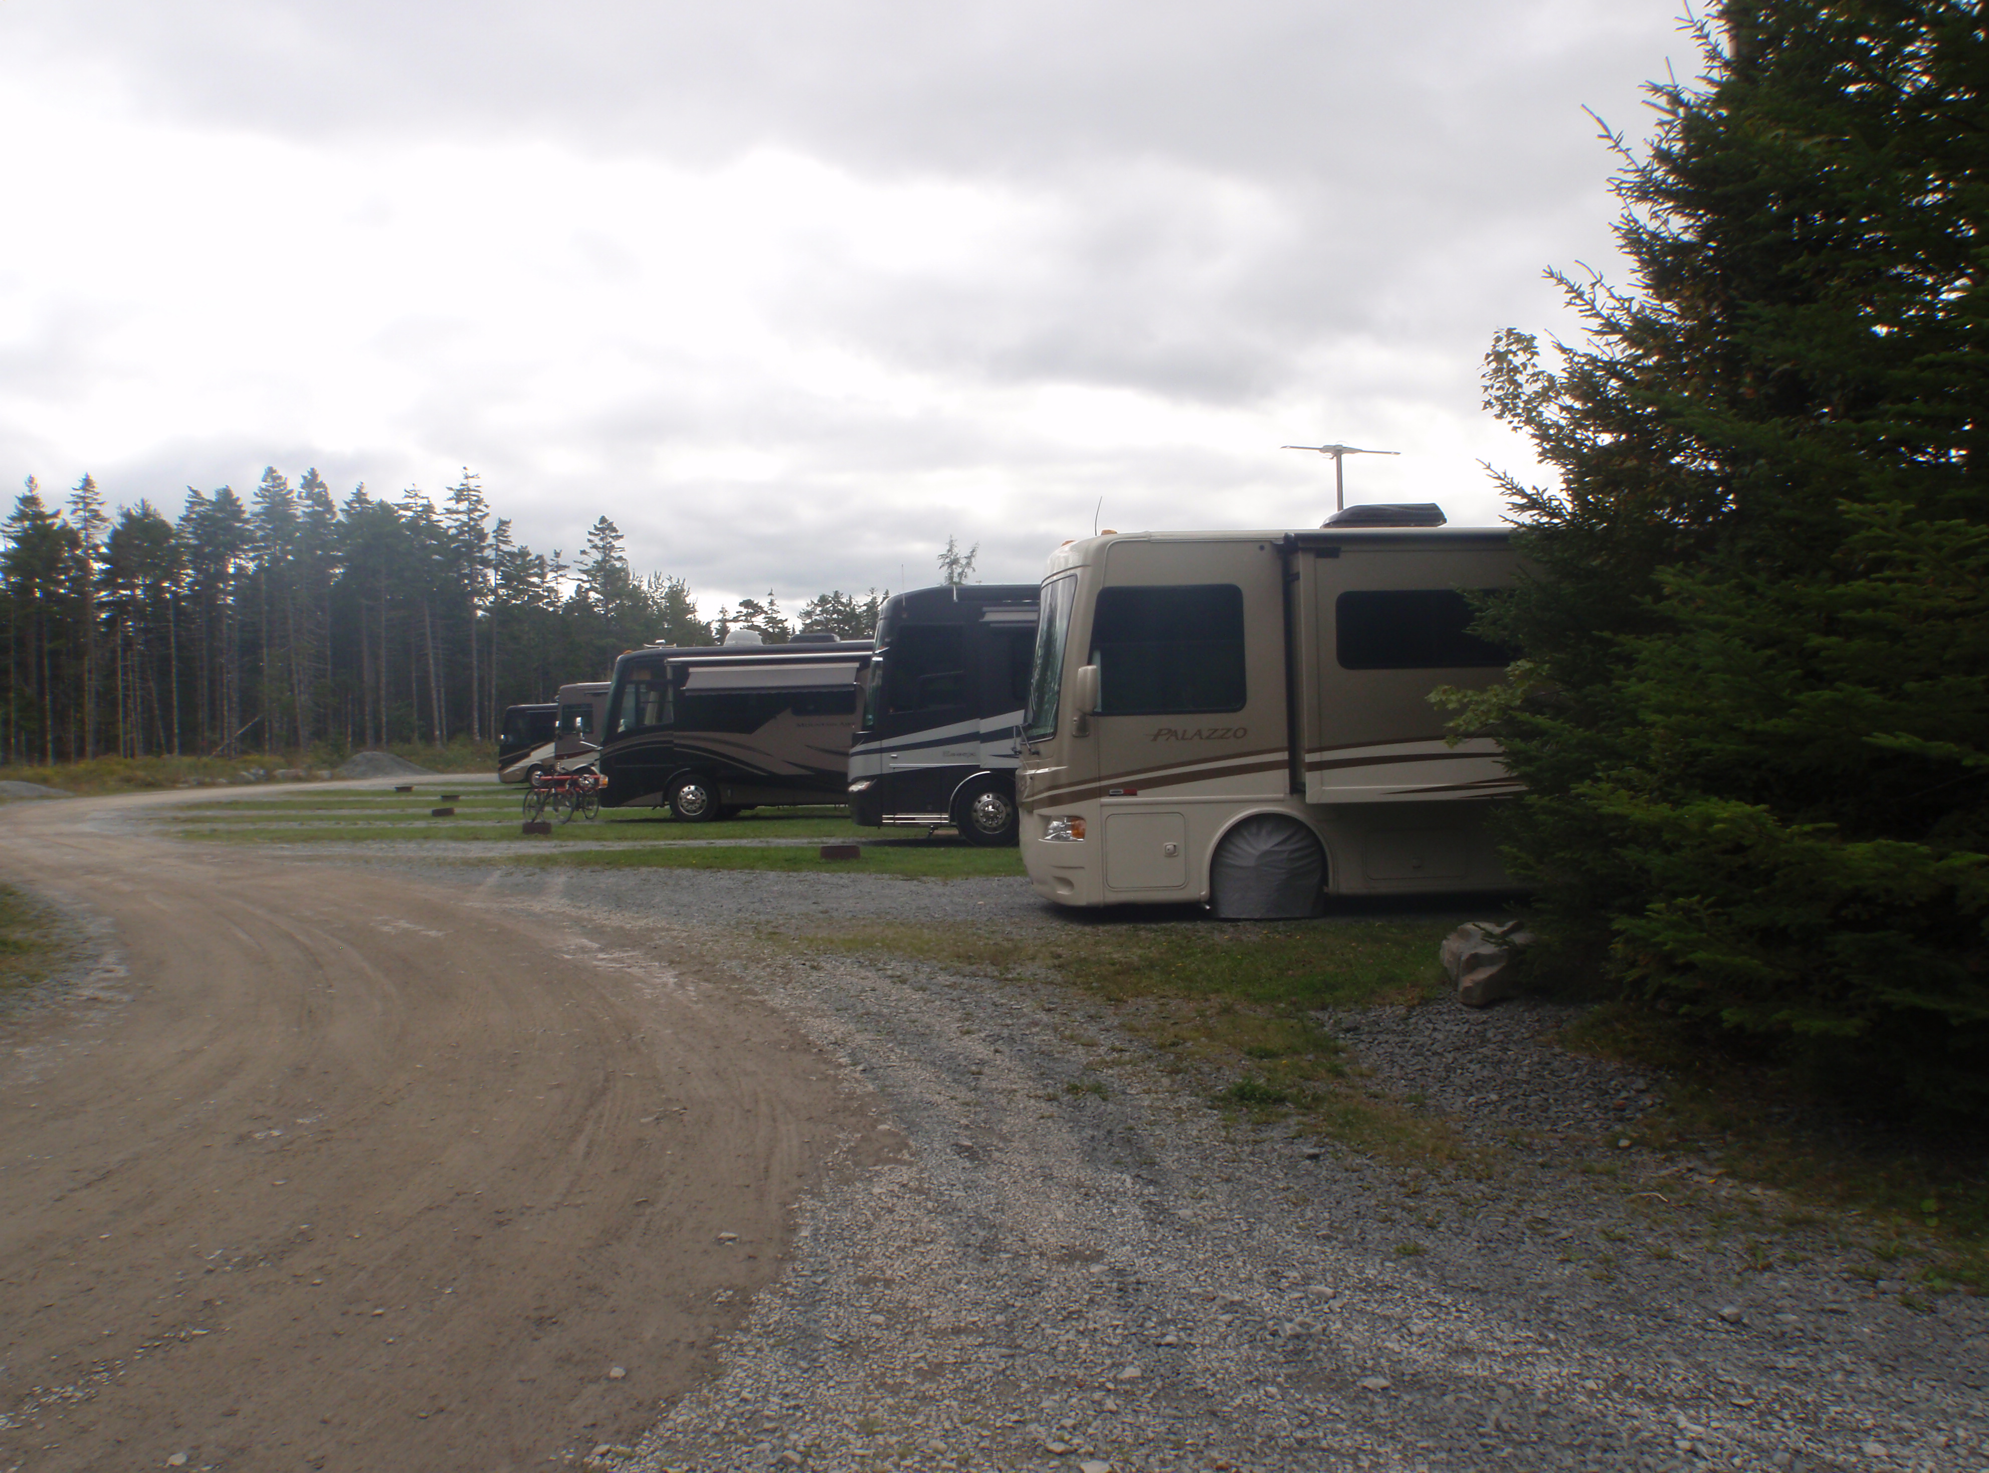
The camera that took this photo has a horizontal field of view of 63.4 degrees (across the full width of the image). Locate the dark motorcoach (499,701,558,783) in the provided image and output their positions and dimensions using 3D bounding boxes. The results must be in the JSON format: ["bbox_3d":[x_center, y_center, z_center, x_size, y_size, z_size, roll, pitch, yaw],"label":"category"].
[{"bbox_3d":[-14.000,0.262,63.000,11.300,3.400,2.600,-1,0,23],"label":"dark motorcoach"}]

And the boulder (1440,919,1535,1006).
[{"bbox_3d":[2.980,1.351,9.660,0.570,0.460,0.500,-1,0,16],"label":"boulder"}]

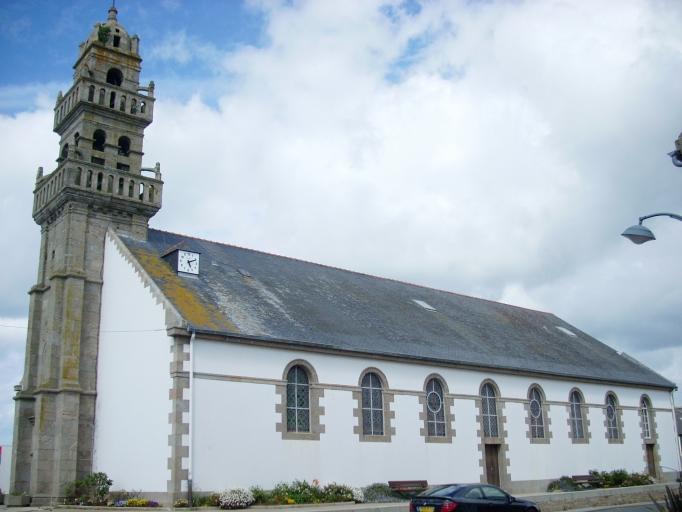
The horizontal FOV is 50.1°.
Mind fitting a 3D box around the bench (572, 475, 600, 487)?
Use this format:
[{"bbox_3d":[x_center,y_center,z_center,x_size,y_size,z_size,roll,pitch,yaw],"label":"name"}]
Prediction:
[{"bbox_3d":[11.492,10.579,34.134,1.850,0.720,0.550,13,-22,-38],"label":"bench"}]

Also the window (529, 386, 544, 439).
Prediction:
[{"bbox_3d":[10.237,8.171,37.957,1.170,2.650,0.250,13,-22,-38],"label":"window"}]

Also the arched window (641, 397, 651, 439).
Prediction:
[{"bbox_3d":[18.106,9.640,43.260,1.050,2.420,0.200,13,-22,-38],"label":"arched window"}]

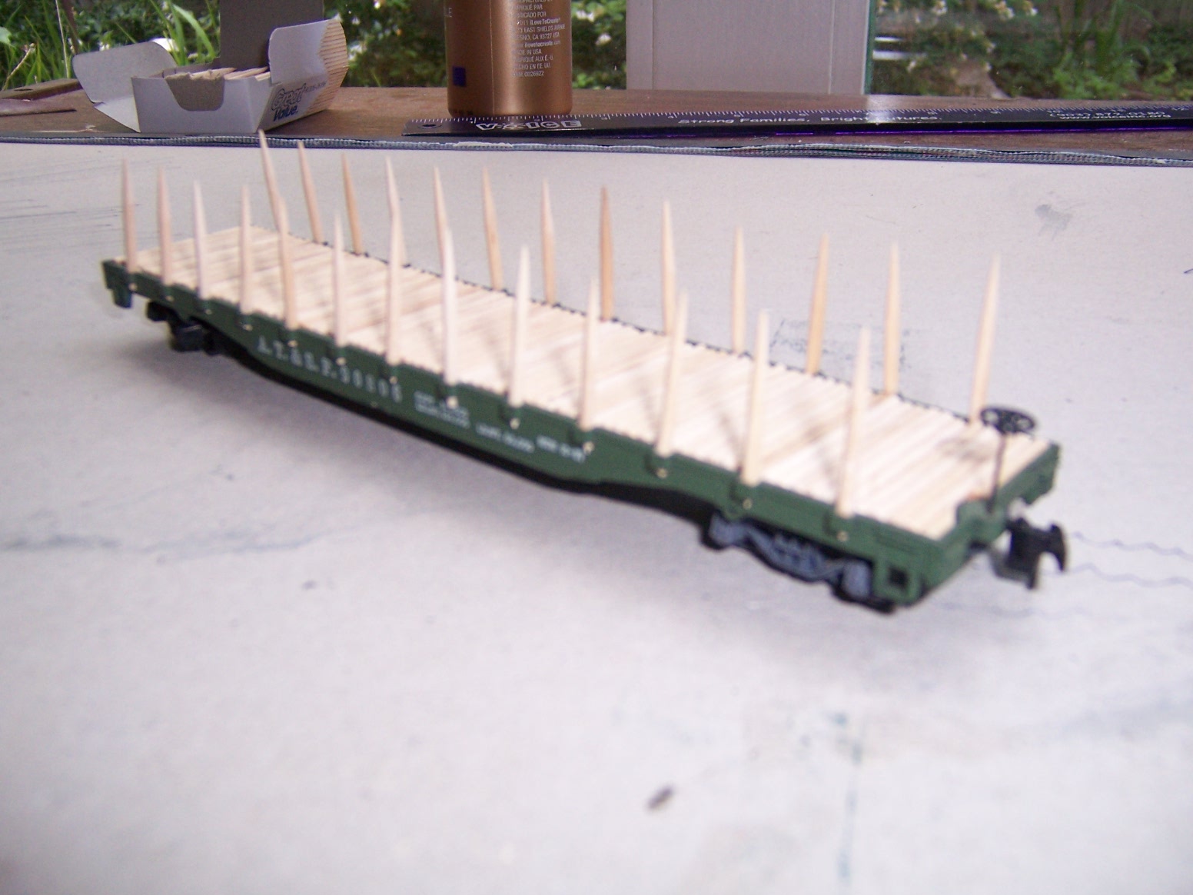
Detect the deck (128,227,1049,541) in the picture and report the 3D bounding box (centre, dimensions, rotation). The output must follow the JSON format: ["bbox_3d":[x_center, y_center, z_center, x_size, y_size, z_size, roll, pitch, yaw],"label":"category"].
[{"bbox_3d":[-0.020,-0.018,0.187,0.177,0.003,0.033,20,32,36],"label":"deck"}]

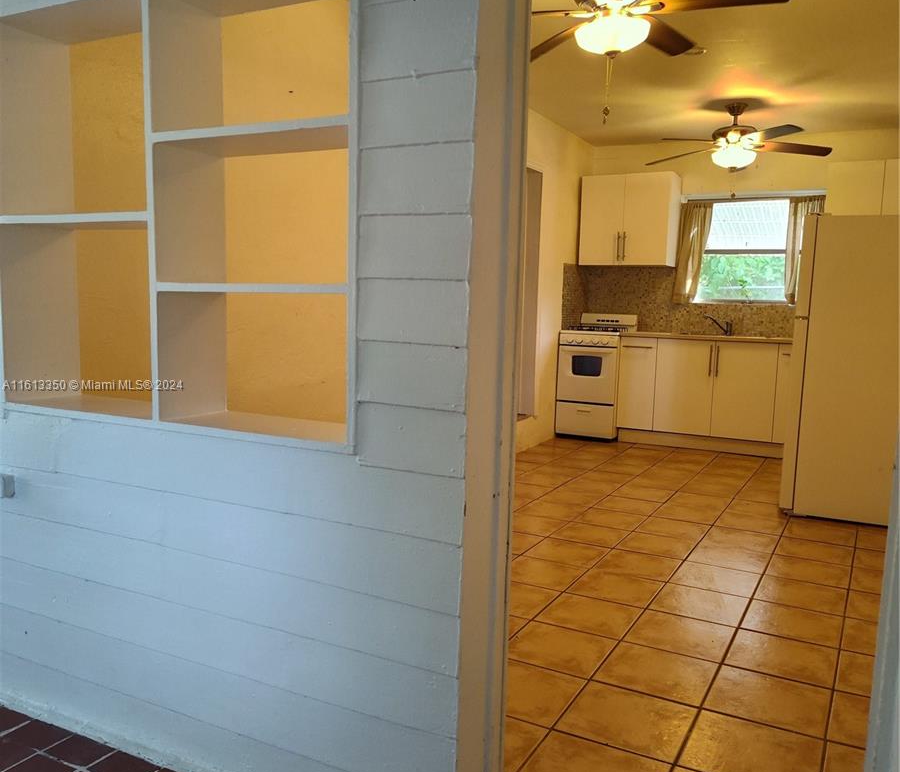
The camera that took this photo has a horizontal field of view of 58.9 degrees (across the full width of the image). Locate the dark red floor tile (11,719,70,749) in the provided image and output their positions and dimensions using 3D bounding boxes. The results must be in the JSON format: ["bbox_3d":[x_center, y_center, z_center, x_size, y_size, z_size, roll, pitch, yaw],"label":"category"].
[{"bbox_3d":[-1.113,0.947,2.149,0.148,0.010,0.095,5,7,27],"label":"dark red floor tile"}]

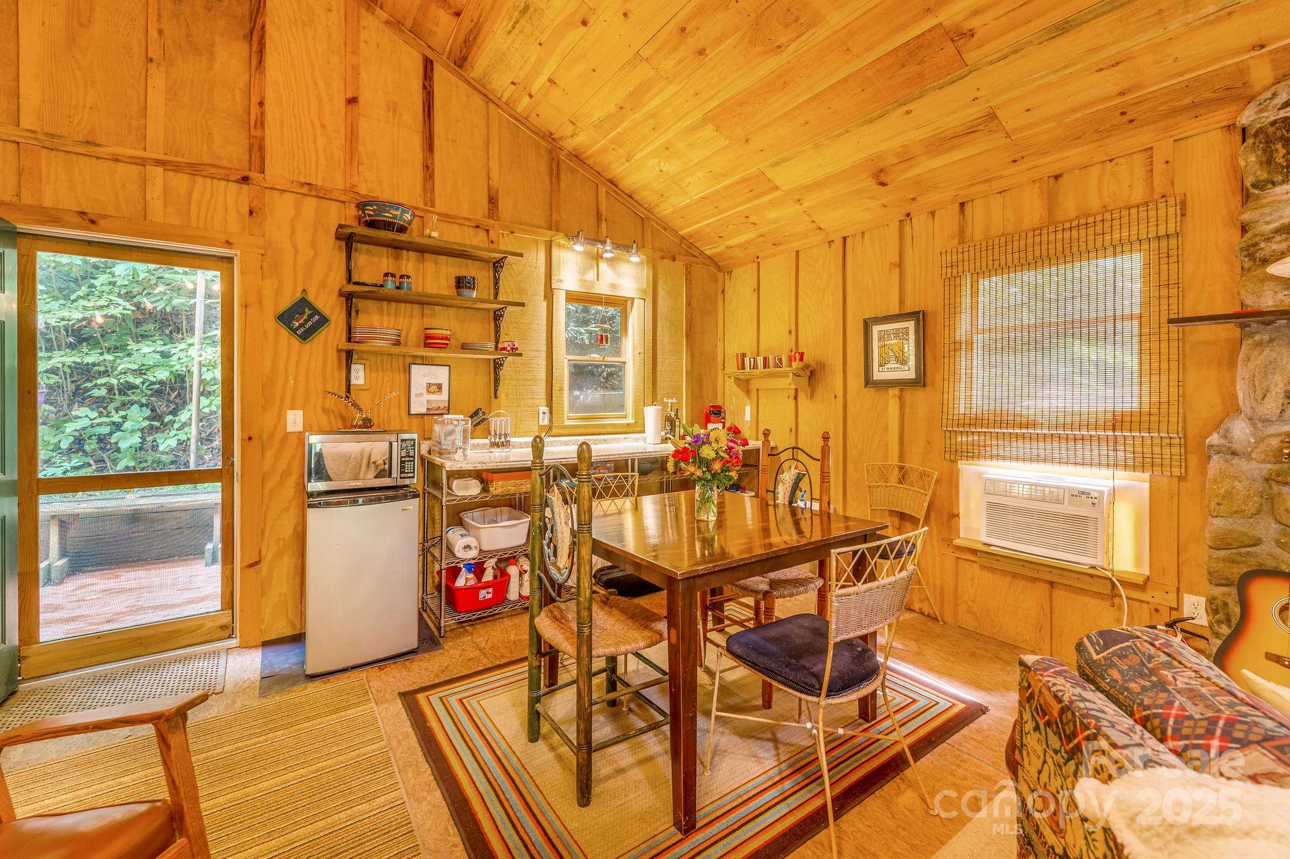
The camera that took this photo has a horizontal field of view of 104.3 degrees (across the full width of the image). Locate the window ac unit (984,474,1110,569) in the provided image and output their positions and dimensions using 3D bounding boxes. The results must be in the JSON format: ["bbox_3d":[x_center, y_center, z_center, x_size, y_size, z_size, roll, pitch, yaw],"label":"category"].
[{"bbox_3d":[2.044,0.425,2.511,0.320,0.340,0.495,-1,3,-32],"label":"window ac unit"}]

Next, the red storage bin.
[{"bbox_3d":[-1.008,0.933,2.981,0.350,0.165,0.300,-1,2,-33],"label":"red storage bin"}]

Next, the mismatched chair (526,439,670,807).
[{"bbox_3d":[-0.156,0.606,1.842,0.420,1.150,0.480,-1,2,-34],"label":"mismatched chair"}]

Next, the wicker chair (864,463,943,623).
[{"bbox_3d":[1.369,0.675,2.943,0.530,0.880,0.490,-1,2,-34],"label":"wicker chair"}]

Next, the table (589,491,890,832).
[{"bbox_3d":[0.256,0.758,2.149,1.050,0.770,1.020,-1,3,-32],"label":"table"}]

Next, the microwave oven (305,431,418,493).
[{"bbox_3d":[-1.432,0.134,2.550,0.462,0.263,0.350,-1,3,-32],"label":"microwave oven"}]

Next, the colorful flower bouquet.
[{"bbox_3d":[0.265,0.170,2.110,0.330,0.390,0.330,0,2,0],"label":"colorful flower bouquet"}]

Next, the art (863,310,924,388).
[{"bbox_3d":[1.545,-0.488,3.138,0.035,0.453,0.385,-1,3,-32],"label":"art"}]

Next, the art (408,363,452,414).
[{"bbox_3d":[-1.330,-0.244,3.102,0.237,0.310,0.020,-1,3,-32],"label":"art"}]

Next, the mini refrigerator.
[{"bbox_3d":[-1.508,0.717,2.667,0.475,0.835,0.490,-1,2,-32],"label":"mini refrigerator"}]

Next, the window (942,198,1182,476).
[{"bbox_3d":[1.974,-0.403,2.469,0.100,1.170,0.935,-1,3,-32],"label":"window"}]

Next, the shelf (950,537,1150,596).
[{"bbox_3d":[1.973,0.698,2.510,0.110,0.125,0.790,-1,2,-34],"label":"shelf"}]

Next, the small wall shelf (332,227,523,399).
[{"bbox_3d":[-1.265,-0.661,3.054,1.040,0.940,0.200,-1,2,-33],"label":"small wall shelf"}]

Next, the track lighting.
[{"bbox_3d":[-0.296,-1.340,3.704,0.600,0.165,0.140,-1,2,-33],"label":"track lighting"}]

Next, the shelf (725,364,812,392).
[{"bbox_3d":[0.946,-0.355,3.926,0.210,0.220,0.730,-1,2,-34],"label":"shelf"}]

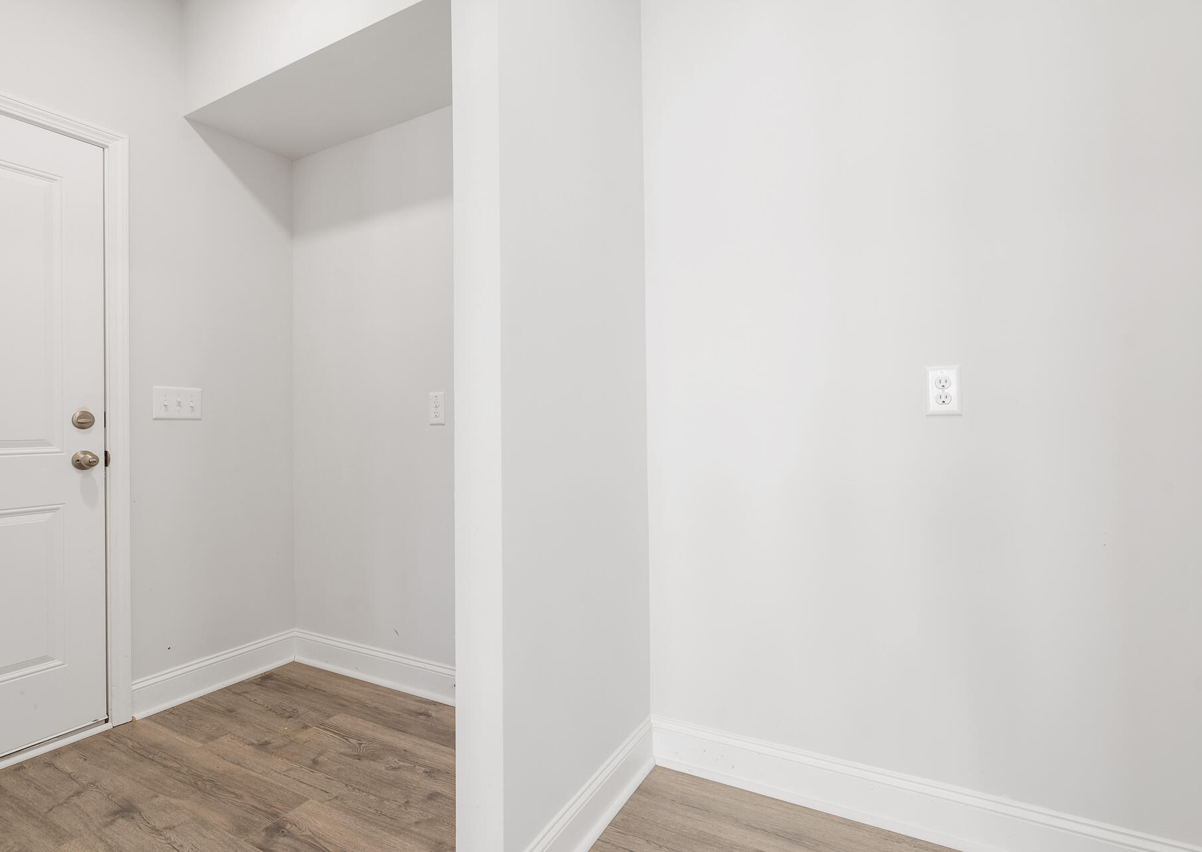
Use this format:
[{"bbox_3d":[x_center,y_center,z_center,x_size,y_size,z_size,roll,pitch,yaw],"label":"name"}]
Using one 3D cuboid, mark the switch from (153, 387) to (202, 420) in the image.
[{"bbox_3d":[-1.635,-0.086,2.205,0.018,0.124,0.172,-1,-1,28],"label":"switch"}]

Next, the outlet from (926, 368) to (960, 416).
[{"bbox_3d":[0.855,-0.087,1.415,0.079,0.124,0.010,-1,-1,28],"label":"outlet"}]

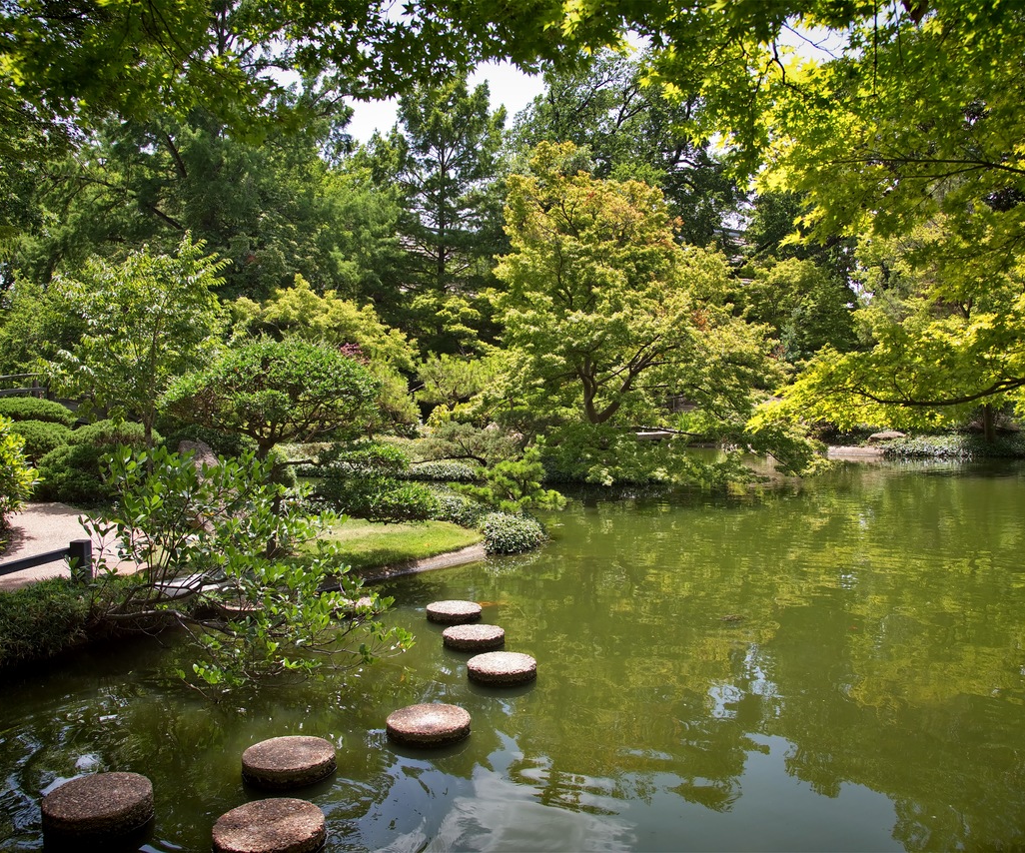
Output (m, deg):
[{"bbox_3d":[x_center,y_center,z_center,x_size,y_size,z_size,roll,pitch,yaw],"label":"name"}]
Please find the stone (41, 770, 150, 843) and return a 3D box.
[{"bbox_3d":[-1.864,1.720,3.842,0.450,0.120,0.450,0,2,0],"label":"stone"}]

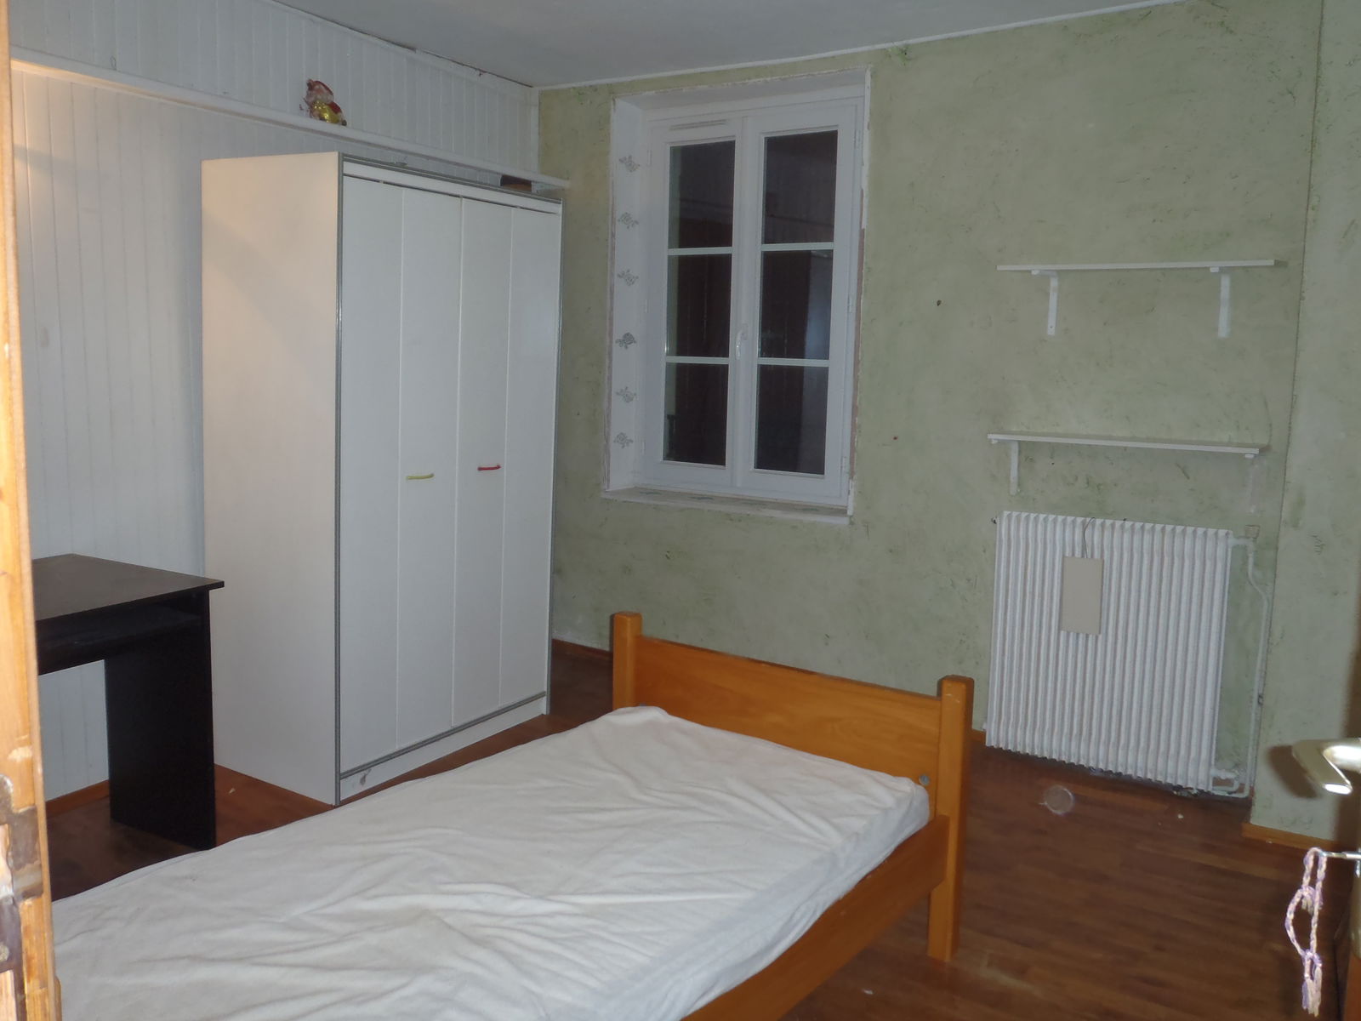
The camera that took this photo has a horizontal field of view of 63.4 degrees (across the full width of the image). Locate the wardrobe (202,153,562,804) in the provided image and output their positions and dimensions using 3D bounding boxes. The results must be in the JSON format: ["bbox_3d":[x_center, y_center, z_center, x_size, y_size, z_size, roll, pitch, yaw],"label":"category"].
[{"bbox_3d":[-0.985,-0.135,3.738,0.601,1.875,1.017,6,9,30],"label":"wardrobe"}]

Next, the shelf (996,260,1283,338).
[{"bbox_3d":[1.425,-0.662,3.479,0.795,0.222,0.252,6,9,30],"label":"shelf"}]

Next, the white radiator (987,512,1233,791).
[{"bbox_3d":[1.417,0.448,3.688,0.717,0.835,0.120,6,9,30],"label":"white radiator"}]

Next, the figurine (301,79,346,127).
[{"bbox_3d":[-1.177,-1.331,3.623,0.140,0.155,0.105,-3,10,-31],"label":"figurine"}]

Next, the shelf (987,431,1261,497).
[{"bbox_3d":[1.420,-0.117,3.552,0.796,0.228,0.252,6,9,30],"label":"shelf"}]

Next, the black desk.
[{"bbox_3d":[-1.685,0.577,2.625,0.612,0.748,0.950,6,9,30],"label":"black desk"}]

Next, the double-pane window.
[{"bbox_3d":[0.278,-0.849,4.538,0.997,1.580,0.082,6,9,30],"label":"double-pane window"}]

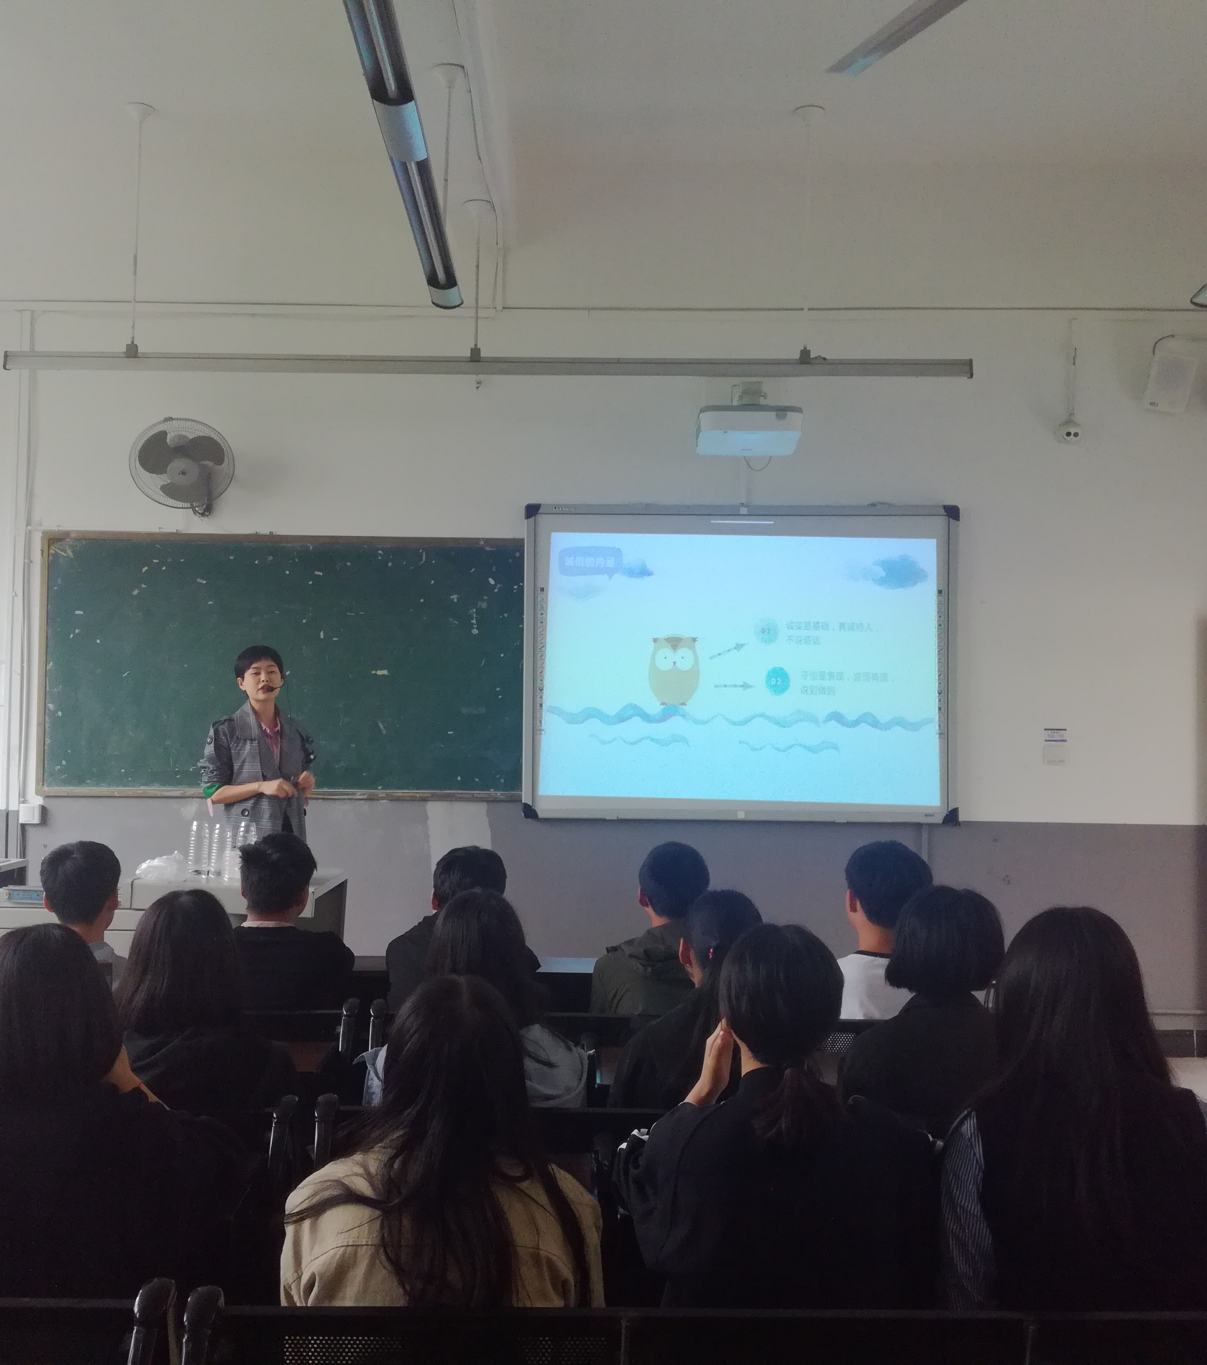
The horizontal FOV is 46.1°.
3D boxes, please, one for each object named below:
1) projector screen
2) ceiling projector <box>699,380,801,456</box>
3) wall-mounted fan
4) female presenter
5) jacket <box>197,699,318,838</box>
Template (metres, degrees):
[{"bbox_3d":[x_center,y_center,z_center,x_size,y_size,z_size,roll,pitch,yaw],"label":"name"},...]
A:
[{"bbox_3d":[0.628,-0.087,6.422,1.969,1.431,0.070,0,-2,0],"label":"projector screen"},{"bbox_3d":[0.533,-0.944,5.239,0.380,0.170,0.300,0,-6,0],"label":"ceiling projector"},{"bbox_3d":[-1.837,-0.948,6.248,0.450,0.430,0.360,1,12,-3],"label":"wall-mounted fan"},{"bbox_3d":[-1.389,0.681,5.689,0.460,1.660,0.310,2,-2,-35],"label":"female presenter"},{"bbox_3d":[-1.390,0.424,5.697,0.460,0.700,0.300,2,-2,-35],"label":"jacket"}]

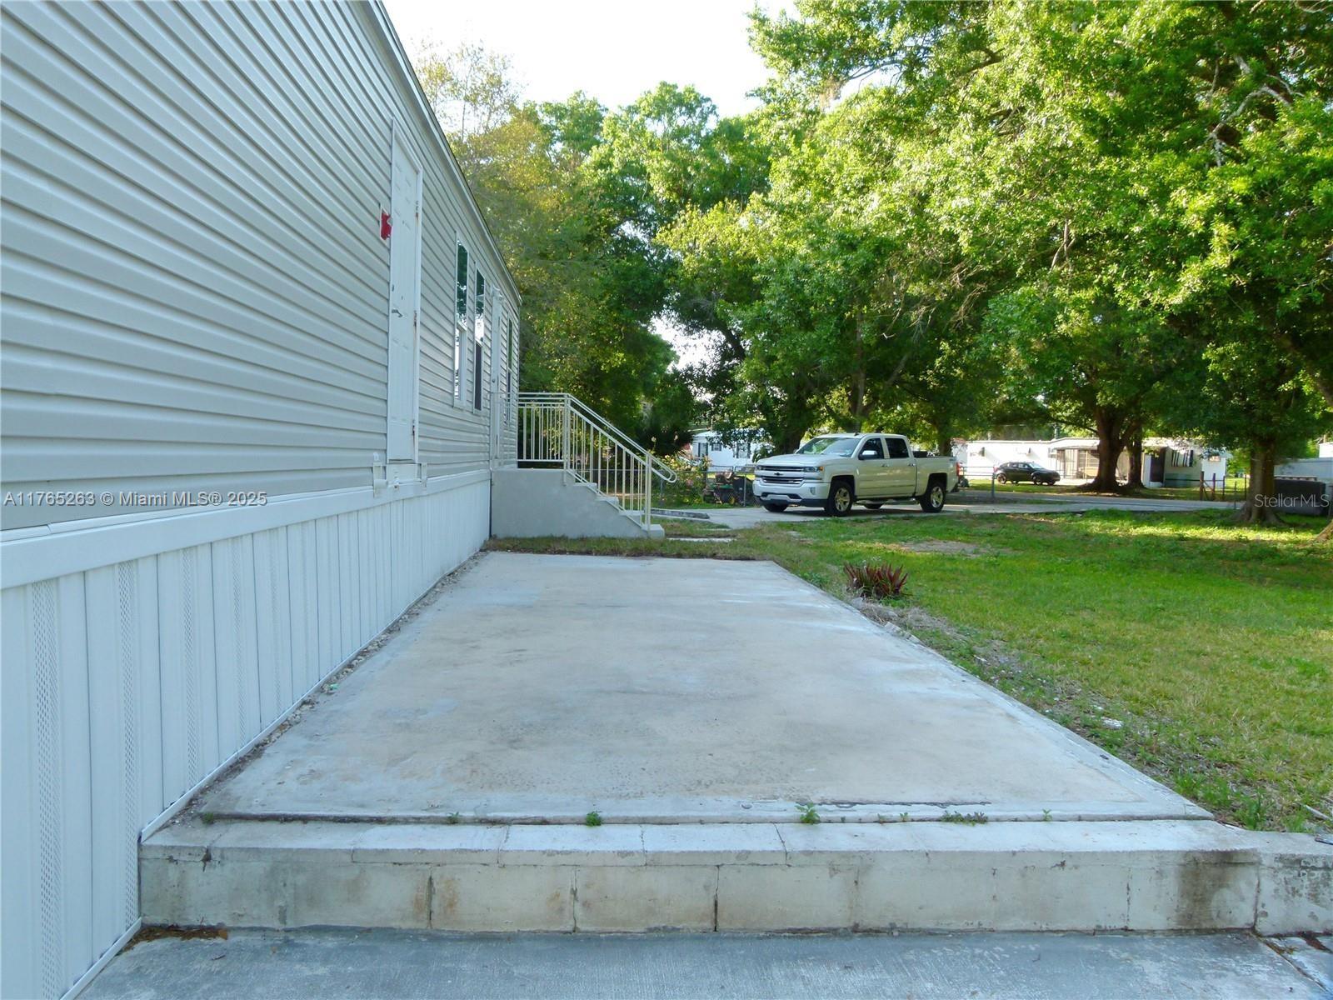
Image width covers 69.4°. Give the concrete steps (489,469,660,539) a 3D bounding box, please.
[{"bbox_3d":[-1.085,0.043,12.016,2.070,0.830,1.120,1,2,-4],"label":"concrete steps"}]

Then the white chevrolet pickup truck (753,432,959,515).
[{"bbox_3d":[4.563,-0.635,22.637,5.840,1.880,2.050,-1,3,-43],"label":"white chevrolet pickup truck"}]

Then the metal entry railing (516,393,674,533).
[{"bbox_3d":[-1.009,-0.494,11.969,2.160,1.620,1.020,1,2,-4],"label":"metal entry railing"}]

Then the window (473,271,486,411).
[{"bbox_3d":[-1.981,-1.637,10.155,0.080,1.460,0.930,1,2,-4],"label":"window"}]

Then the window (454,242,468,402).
[{"bbox_3d":[-1.882,-1.577,8.760,0.080,1.460,0.920,1,2,-4],"label":"window"}]

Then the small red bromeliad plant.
[{"bbox_3d":[1.807,0.683,8.285,0.510,0.290,0.470,1,2,-4],"label":"small red bromeliad plant"}]

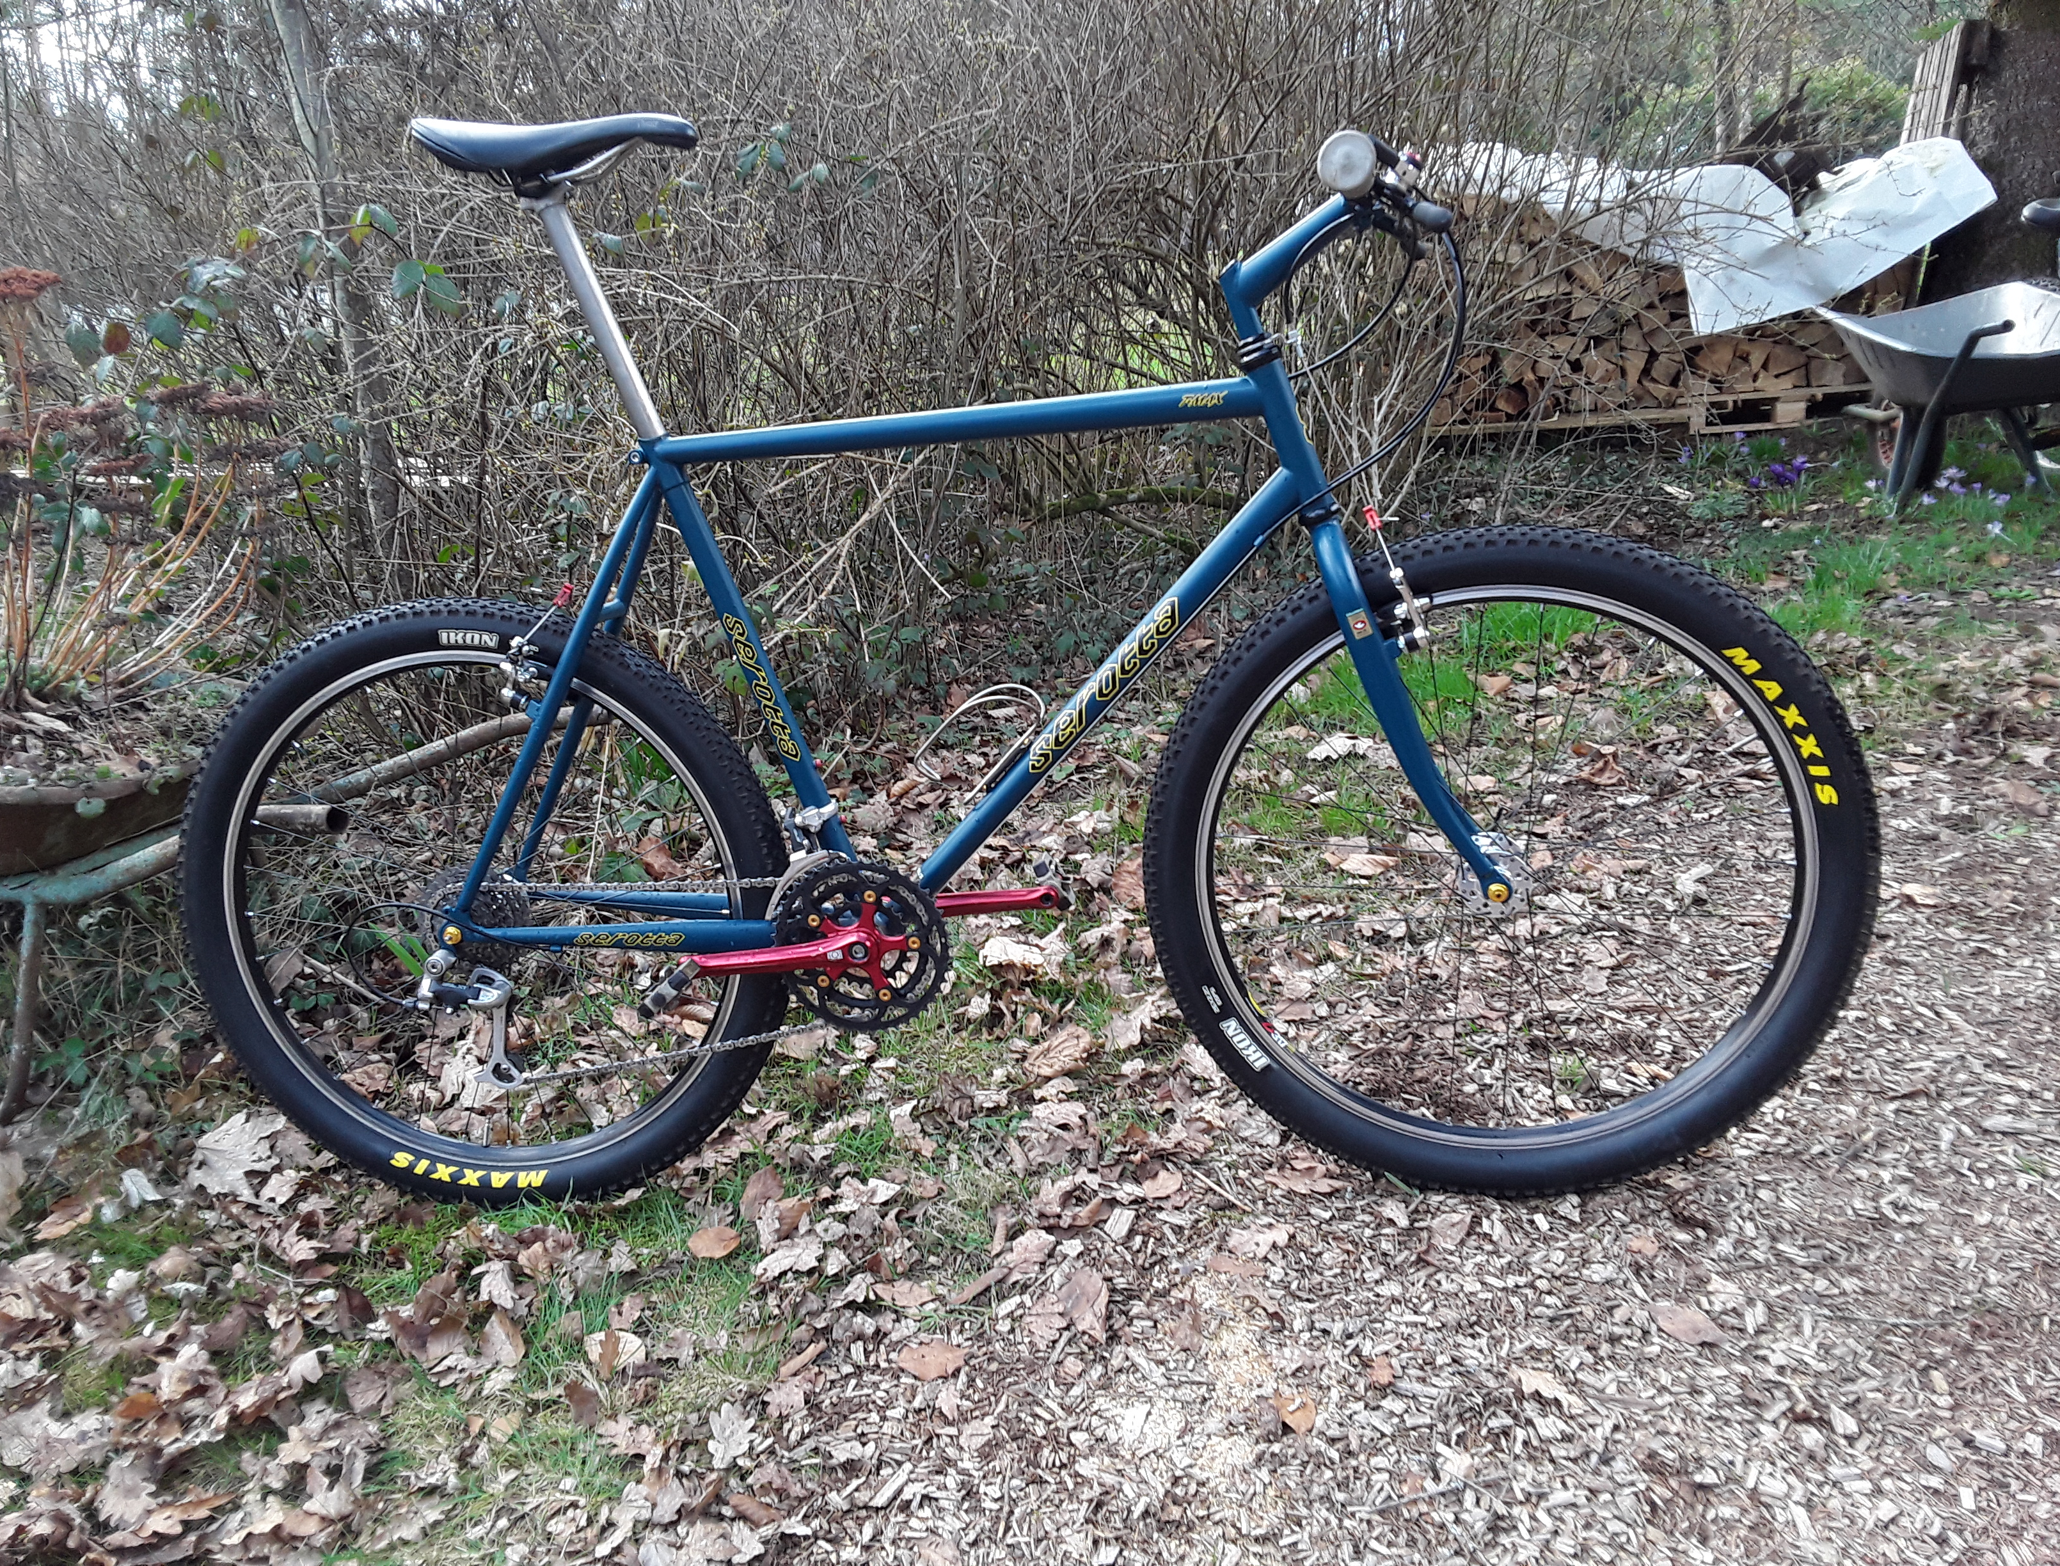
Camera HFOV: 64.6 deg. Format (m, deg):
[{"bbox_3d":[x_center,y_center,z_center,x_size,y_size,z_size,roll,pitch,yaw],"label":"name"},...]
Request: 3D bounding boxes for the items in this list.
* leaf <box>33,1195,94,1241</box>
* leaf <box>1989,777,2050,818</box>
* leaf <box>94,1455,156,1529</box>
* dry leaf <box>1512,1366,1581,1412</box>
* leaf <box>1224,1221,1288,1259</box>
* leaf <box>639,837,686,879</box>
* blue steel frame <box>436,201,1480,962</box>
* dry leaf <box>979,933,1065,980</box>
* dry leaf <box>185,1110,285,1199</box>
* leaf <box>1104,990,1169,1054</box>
[{"bbox_3d":[-1.089,0.491,1.830,0.028,0.022,0.065,12,27,40],"label":"leaf"},{"bbox_3d":[1.723,0.026,2.836,0.105,0.045,0.100,3,15,31],"label":"leaf"},{"bbox_3d":[-0.724,0.567,1.304,0.050,0.030,0.070,-13,15,-32],"label":"leaf"},{"bbox_3d":[0.412,0.483,1.299,0.036,0.018,0.062,-12,15,-31],"label":"dry leaf"},{"bbox_3d":[0.219,0.441,1.568,0.063,0.016,0.052,-3,13,7],"label":"leaf"},{"bbox_3d":[-0.615,0.123,2.681,0.060,0.045,0.090,-18,23,-30],"label":"leaf"},{"bbox_3d":[-0.091,-0.177,1.589,1.057,0.687,0.145,-3,13,8],"label":"blue steel frame"},{"bbox_3d":[-0.011,0.235,2.206,0.112,0.035,0.070,-5,20,3],"label":"dry leaf"},{"bbox_3d":[-0.937,0.438,1.919,0.120,0.050,0.130,-11,14,-28],"label":"dry leaf"},{"bbox_3d":[0.139,0.312,2.122,0.086,0.040,0.110,1,13,23],"label":"leaf"}]

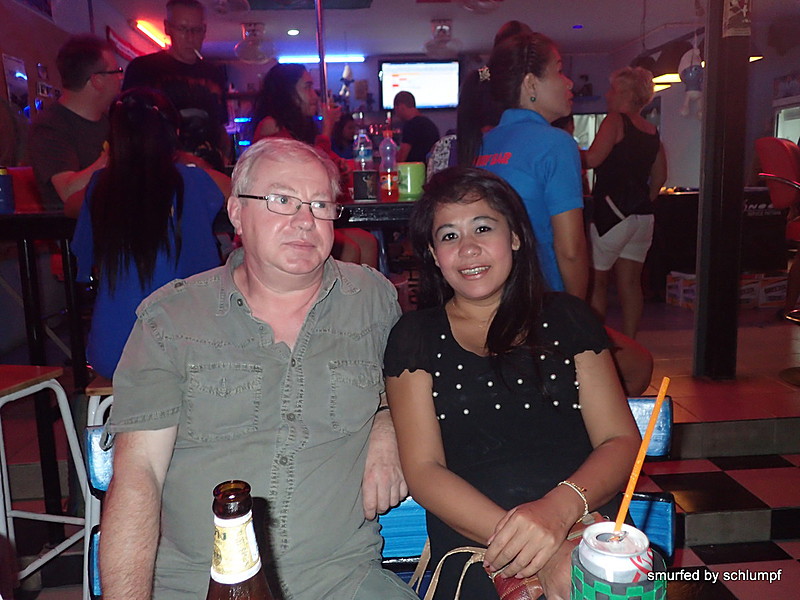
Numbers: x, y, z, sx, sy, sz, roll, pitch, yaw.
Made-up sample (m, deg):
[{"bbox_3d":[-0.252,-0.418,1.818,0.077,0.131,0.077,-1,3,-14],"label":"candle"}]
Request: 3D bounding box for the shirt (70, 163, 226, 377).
[{"bbox_3d":[-0.688,-0.081,1.880,0.440,0.602,0.280,-3,10,-4],"label":"shirt"}]

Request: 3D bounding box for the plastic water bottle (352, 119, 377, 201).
[{"bbox_3d":[-0.121,-0.468,2.200,0.070,0.250,0.070,-3,10,0],"label":"plastic water bottle"}]

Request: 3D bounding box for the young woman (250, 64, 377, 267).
[{"bbox_3d":[-0.349,-0.373,2.773,0.580,1.250,0.420,0,10,18],"label":"young woman"}]

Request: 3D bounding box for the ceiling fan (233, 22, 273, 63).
[{"bbox_3d":[-1.462,-2.571,6.500,0.410,0.430,0.410,-3,10,0],"label":"ceiling fan"}]

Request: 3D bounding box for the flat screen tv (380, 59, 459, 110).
[{"bbox_3d":[0.250,-2.691,8.100,1.020,0.610,0.090,-4,10,-5],"label":"flat screen tv"}]

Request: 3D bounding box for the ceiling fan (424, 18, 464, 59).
[{"bbox_3d":[0.454,-2.717,6.750,0.410,0.420,0.410,-3,10,0],"label":"ceiling fan"}]

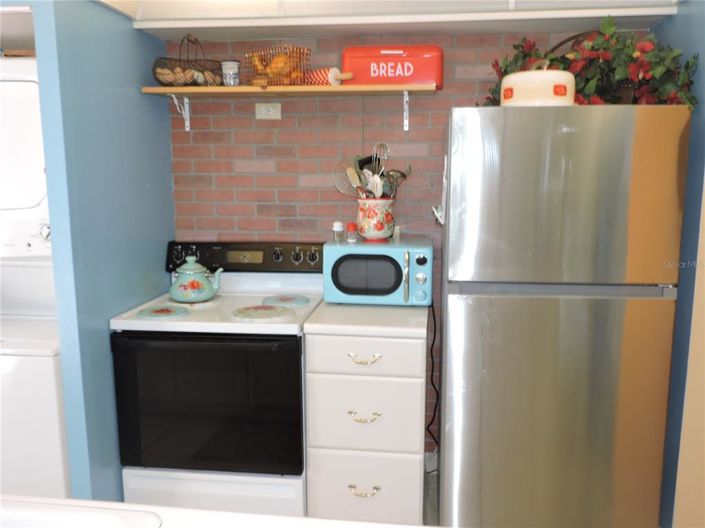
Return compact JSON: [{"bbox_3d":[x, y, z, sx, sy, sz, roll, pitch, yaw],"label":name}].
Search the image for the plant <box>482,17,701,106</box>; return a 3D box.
[{"bbox_3d":[0.884,-0.728,2.275,0.720,0.360,0.380,1,8,6],"label":"plant"}]

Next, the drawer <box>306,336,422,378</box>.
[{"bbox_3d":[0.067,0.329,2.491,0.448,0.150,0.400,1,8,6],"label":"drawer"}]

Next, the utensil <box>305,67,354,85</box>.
[{"bbox_3d":[-0.138,-0.793,2.612,0.078,0.078,0.430,-7,12,-38],"label":"utensil"}]

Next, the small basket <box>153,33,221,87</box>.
[{"bbox_3d":[-0.729,-0.878,2.695,0.302,0.222,0.210,1,9,7],"label":"small basket"}]

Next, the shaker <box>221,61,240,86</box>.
[{"bbox_3d":[-0.524,-0.813,2.640,0.084,0.111,0.084,1,9,7],"label":"shaker"}]

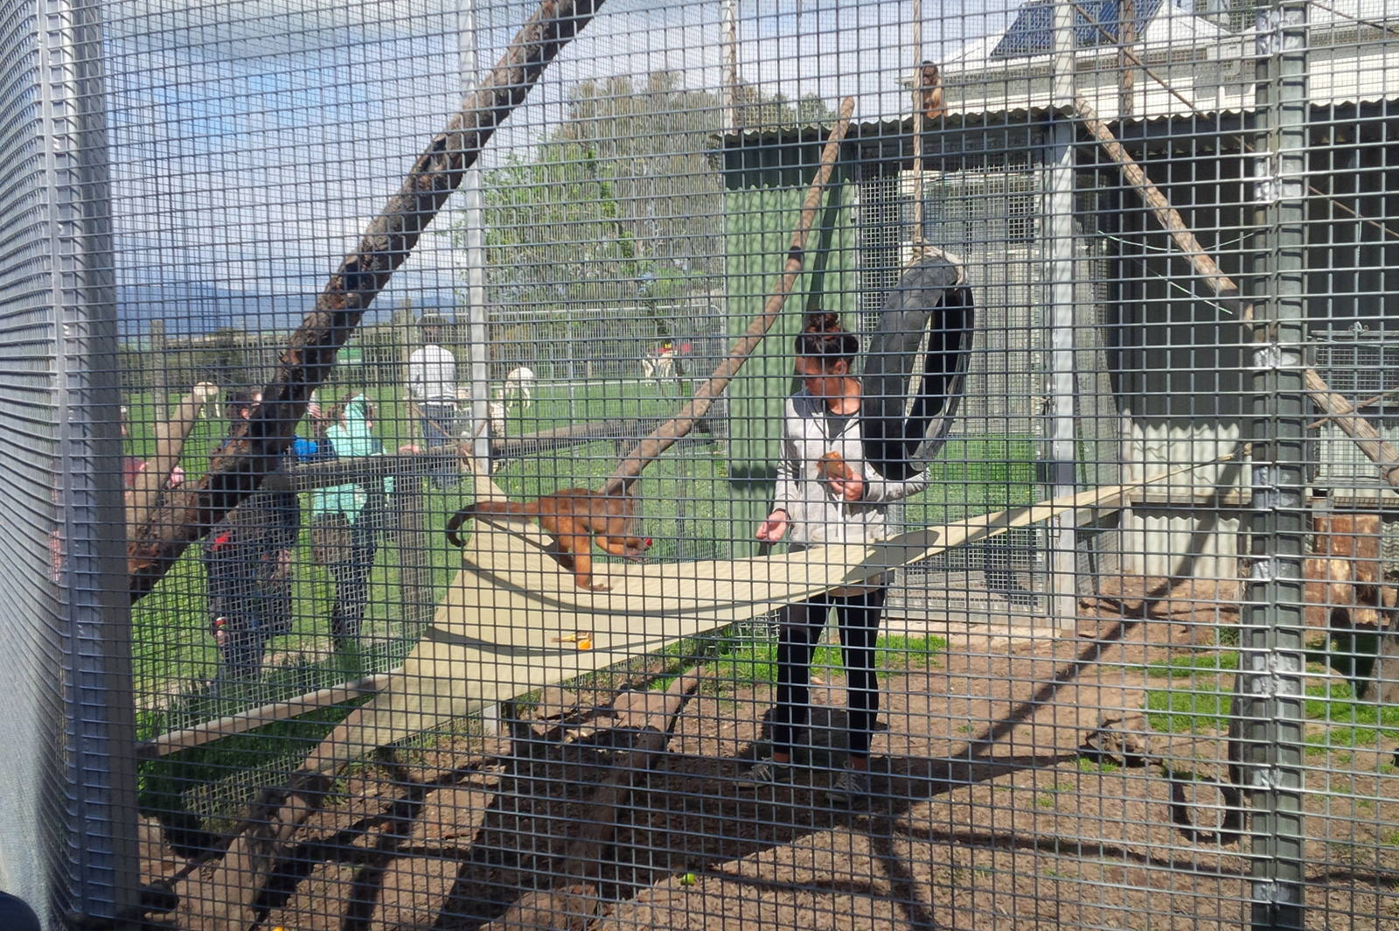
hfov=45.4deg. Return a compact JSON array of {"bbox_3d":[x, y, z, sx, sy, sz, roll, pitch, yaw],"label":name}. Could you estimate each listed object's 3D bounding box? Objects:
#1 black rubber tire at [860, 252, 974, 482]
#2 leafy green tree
[{"bbox_3d":[0.590,-0.259,4.500,0.128,0.605,0.605,13,10,23],"label":"black rubber tire"},{"bbox_3d":[-1.821,-9.317,64.000,13.200,11.400,11.000,-1,5,-2],"label":"leafy green tree"}]

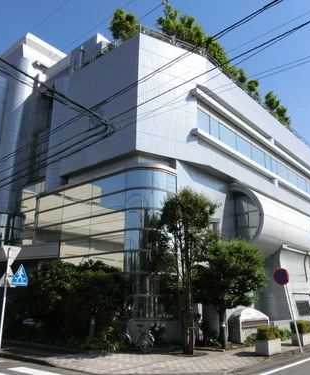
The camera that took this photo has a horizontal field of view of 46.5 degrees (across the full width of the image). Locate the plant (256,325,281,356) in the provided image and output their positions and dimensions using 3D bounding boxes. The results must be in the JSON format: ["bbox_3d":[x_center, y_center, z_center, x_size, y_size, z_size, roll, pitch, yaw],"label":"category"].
[{"bbox_3d":[3.892,5.194,12.395,0.460,0.875,1.060,-14,-23,39],"label":"plant"}]

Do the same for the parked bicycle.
[{"bbox_3d":[-0.680,5.121,12.506,1.730,1.050,0.560,-14,-22,39],"label":"parked bicycle"}]

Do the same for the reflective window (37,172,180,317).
[{"bbox_3d":[-2.919,3.123,18.508,8.552,6.557,2.035,-14,-22,37],"label":"reflective window"}]

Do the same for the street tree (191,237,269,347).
[{"bbox_3d":[2.854,3.968,13.814,2.750,4.050,2.750,0,-17,0],"label":"street tree"}]

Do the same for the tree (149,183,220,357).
[{"bbox_3d":[0.996,2.724,12.603,2.250,5.702,2.250,0,-17,0],"label":"tree"}]

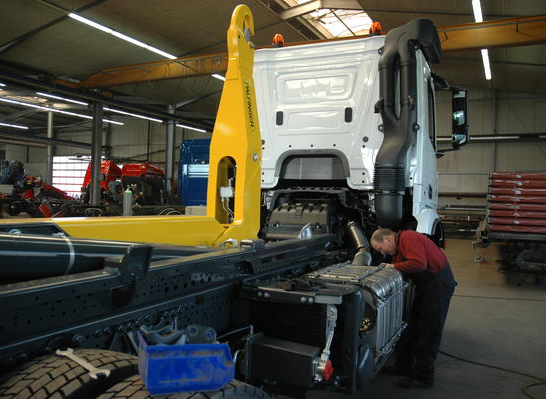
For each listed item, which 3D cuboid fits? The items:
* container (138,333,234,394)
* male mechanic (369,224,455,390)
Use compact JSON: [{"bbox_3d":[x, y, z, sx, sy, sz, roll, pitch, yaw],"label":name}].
[{"bbox_3d":[-0.252,0.464,1.297,0.245,0.130,0.160,5,-4,-24],"label":"container"},{"bbox_3d":[1.265,0.955,4.050,0.760,1.390,0.560,1,0,16],"label":"male mechanic"}]

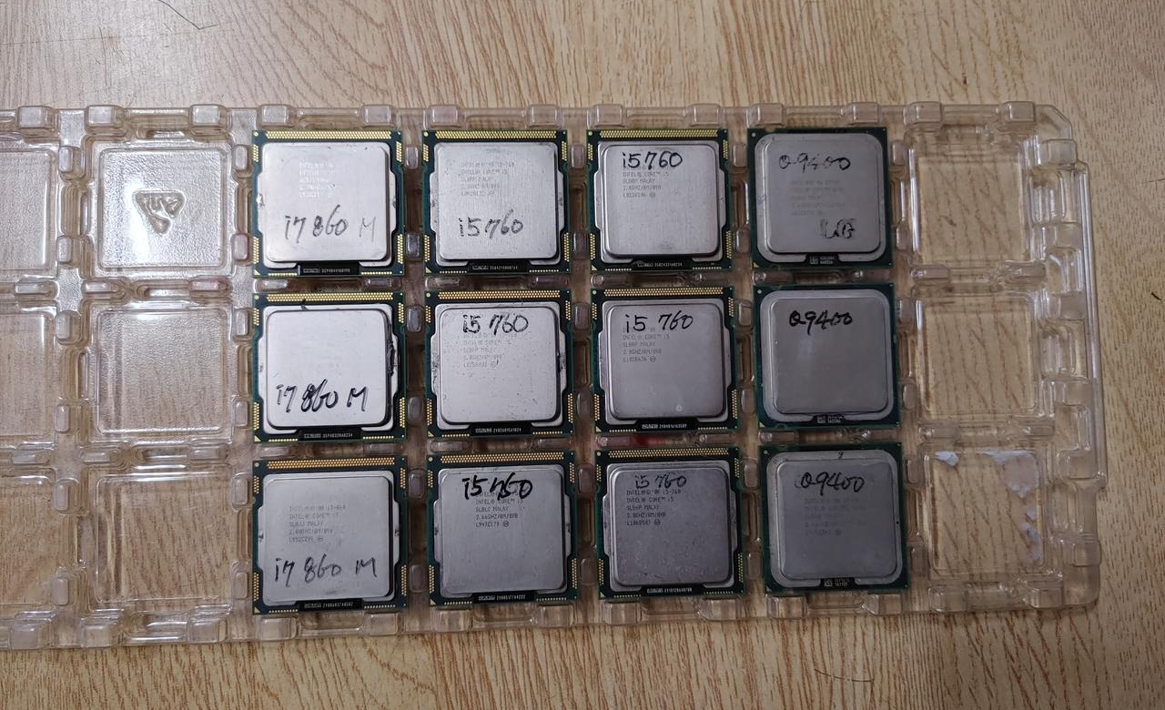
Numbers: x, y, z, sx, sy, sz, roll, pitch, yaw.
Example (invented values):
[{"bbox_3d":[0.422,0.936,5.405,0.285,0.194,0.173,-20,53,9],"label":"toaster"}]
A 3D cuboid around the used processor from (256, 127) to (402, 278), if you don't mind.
[{"bbox_3d":[-0.065,-0.039,0.222,0.037,0.005,0.037,-1,87,-4],"label":"used processor"}]

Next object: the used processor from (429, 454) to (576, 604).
[{"bbox_3d":[-0.020,0.044,0.220,0.037,0.005,0.037,-1,87,-4],"label":"used processor"}]

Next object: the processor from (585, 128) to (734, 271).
[{"bbox_3d":[0.020,-0.041,0.228,0.037,0.005,0.037,-1,87,-4],"label":"processor"}]

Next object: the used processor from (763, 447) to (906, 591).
[{"bbox_3d":[0.065,0.042,0.226,0.037,0.005,0.037,-1,87,-4],"label":"used processor"}]

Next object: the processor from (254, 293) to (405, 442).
[{"bbox_3d":[-0.064,0.003,0.220,0.037,0.005,0.037,-1,87,-4],"label":"processor"}]

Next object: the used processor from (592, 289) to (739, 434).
[{"bbox_3d":[0.021,0.001,0.226,0.037,0.005,0.037,-1,87,-4],"label":"used processor"}]

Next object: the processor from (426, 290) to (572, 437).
[{"bbox_3d":[-0.021,0.002,0.223,0.037,0.005,0.037,-1,87,-4],"label":"processor"}]

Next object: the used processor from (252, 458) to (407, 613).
[{"bbox_3d":[-0.063,0.045,0.217,0.037,0.005,0.037,-1,87,-4],"label":"used processor"}]

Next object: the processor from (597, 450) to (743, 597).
[{"bbox_3d":[0.022,0.043,0.223,0.037,0.005,0.037,-1,87,-4],"label":"processor"}]

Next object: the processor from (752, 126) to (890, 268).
[{"bbox_3d":[0.063,-0.042,0.231,0.037,0.005,0.037,-1,87,-4],"label":"processor"}]

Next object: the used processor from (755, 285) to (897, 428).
[{"bbox_3d":[0.064,0.000,0.229,0.037,0.005,0.037,-1,87,-4],"label":"used processor"}]

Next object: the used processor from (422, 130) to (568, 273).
[{"bbox_3d":[-0.022,-0.040,0.225,0.037,0.005,0.037,-1,87,-4],"label":"used processor"}]

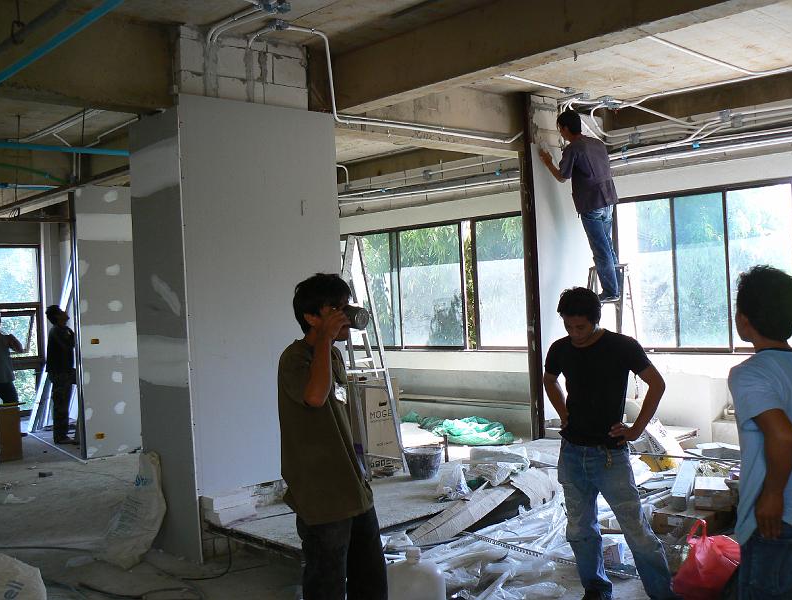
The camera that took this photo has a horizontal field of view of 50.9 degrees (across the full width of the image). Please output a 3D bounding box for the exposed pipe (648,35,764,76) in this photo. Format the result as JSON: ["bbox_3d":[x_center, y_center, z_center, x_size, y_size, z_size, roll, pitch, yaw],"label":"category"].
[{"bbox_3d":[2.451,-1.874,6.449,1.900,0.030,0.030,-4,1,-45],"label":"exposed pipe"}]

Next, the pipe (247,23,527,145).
[{"bbox_3d":[0.167,-1.532,6.207,2.860,0.510,0.270,-4,1,-45],"label":"pipe"}]

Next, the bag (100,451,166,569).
[{"bbox_3d":[-1.622,1.284,5.144,0.400,0.650,0.180,-2,-17,45],"label":"bag"}]

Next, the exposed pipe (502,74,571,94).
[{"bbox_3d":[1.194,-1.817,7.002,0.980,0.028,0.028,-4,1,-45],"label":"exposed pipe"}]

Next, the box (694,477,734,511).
[{"bbox_3d":[1.955,1.200,5.150,0.205,0.127,0.290,-3,1,17],"label":"box"}]

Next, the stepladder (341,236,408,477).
[{"bbox_3d":[-0.396,0.430,6.115,0.800,1.800,0.480,-4,1,-41],"label":"stepladder"}]

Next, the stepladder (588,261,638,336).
[{"bbox_3d":[1.824,0.453,7.189,0.520,1.474,0.880,-2,1,41],"label":"stepladder"}]

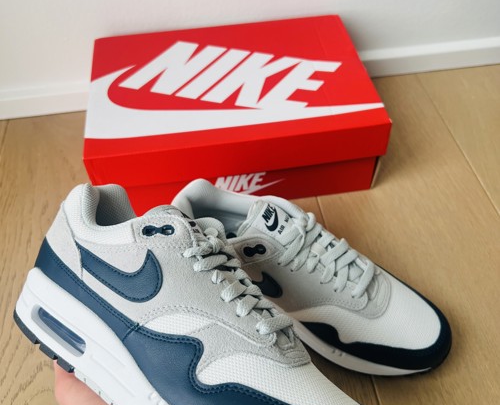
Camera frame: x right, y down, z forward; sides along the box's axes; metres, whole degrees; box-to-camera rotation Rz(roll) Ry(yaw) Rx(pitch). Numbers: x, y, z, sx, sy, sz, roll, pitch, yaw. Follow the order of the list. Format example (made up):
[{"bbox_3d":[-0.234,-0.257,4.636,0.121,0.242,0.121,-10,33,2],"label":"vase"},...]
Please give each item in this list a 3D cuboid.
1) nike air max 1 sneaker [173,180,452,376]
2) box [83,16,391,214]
[{"bbox_3d":[0.056,0.062,0.485,0.293,0.126,0.108,20,53,18],"label":"nike air max 1 sneaker"},{"bbox_3d":[-0.024,-0.114,0.646,0.330,0.114,0.229,-7,49,-4],"label":"box"}]

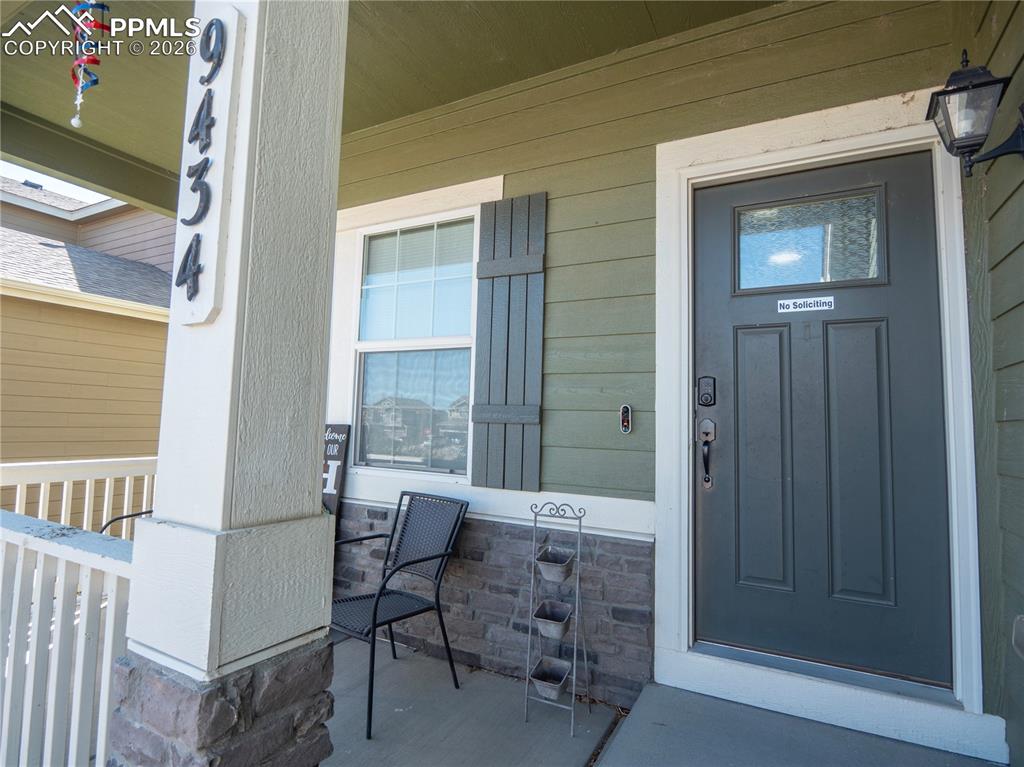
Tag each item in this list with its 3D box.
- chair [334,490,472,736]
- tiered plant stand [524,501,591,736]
[{"bbox_3d":[-0.564,0.972,2.449,0.540,0.850,0.560,-2,-5,39],"label":"chair"},{"bbox_3d":[0.184,0.949,2.229,0.245,0.897,0.260,-1,-4,28],"label":"tiered plant stand"}]

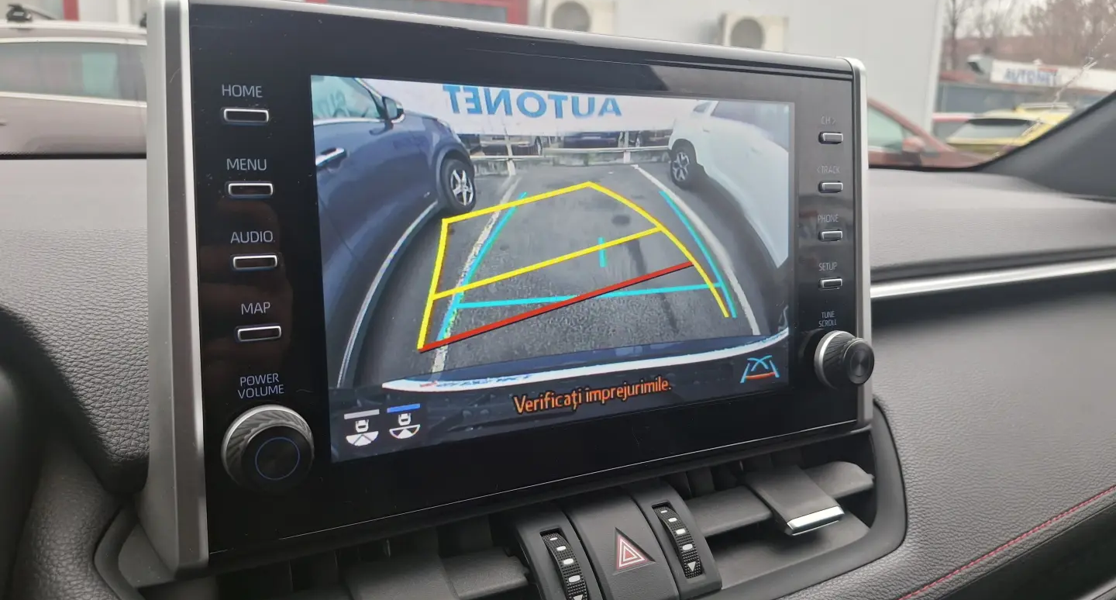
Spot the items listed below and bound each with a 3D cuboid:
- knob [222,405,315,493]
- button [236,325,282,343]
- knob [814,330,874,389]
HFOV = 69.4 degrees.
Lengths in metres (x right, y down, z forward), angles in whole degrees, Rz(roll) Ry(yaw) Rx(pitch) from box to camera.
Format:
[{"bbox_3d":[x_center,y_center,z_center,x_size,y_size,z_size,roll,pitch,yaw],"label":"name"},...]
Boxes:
[{"bbox_3d":[-0.072,0.039,0.203,0.023,0.023,0.013,-5,6,-30],"label":"knob"},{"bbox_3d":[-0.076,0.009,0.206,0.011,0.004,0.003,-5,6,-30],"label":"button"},{"bbox_3d":[0.110,0.023,0.308,0.023,0.023,0.013,-5,6,-30],"label":"knob"}]

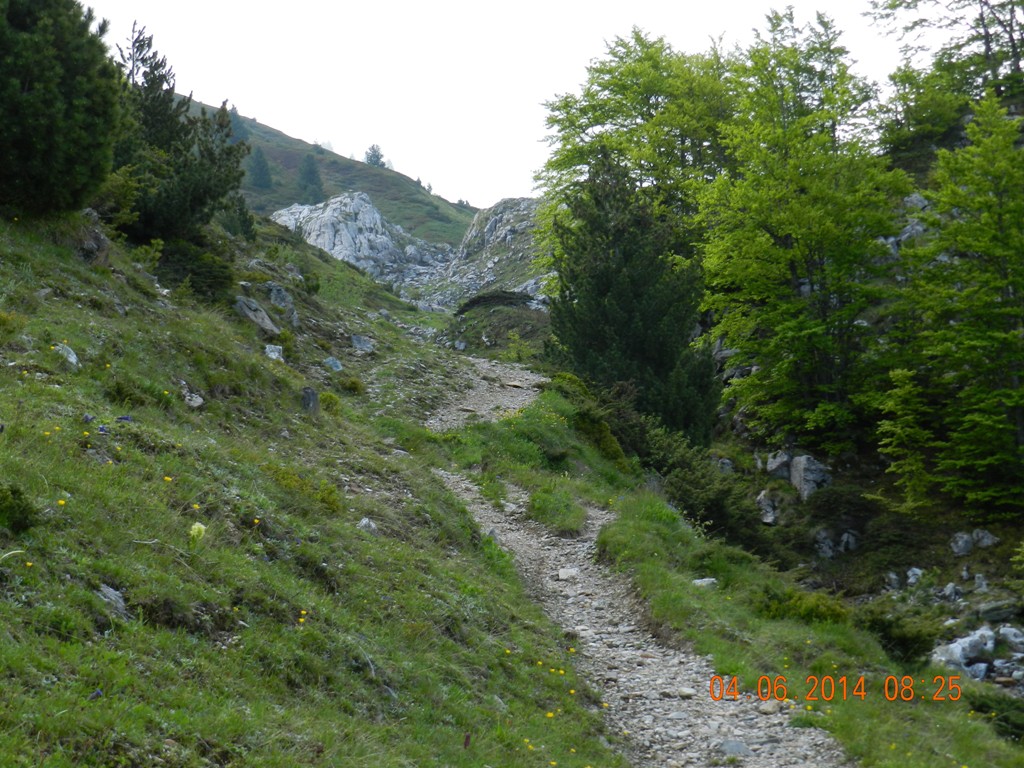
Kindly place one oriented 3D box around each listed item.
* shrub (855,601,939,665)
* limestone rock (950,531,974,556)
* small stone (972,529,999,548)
[{"bbox_3d":[2.395,1.544,12.500,0.534,0.398,0.481,0,-6,0],"label":"shrub"},{"bbox_3d":[6.383,2.274,28.500,0.340,0.325,0.306,-1,-5,13],"label":"limestone rock"},{"bbox_3d":[6.770,2.204,28.700,0.399,0.268,0.340,-1,-5,13],"label":"small stone"}]

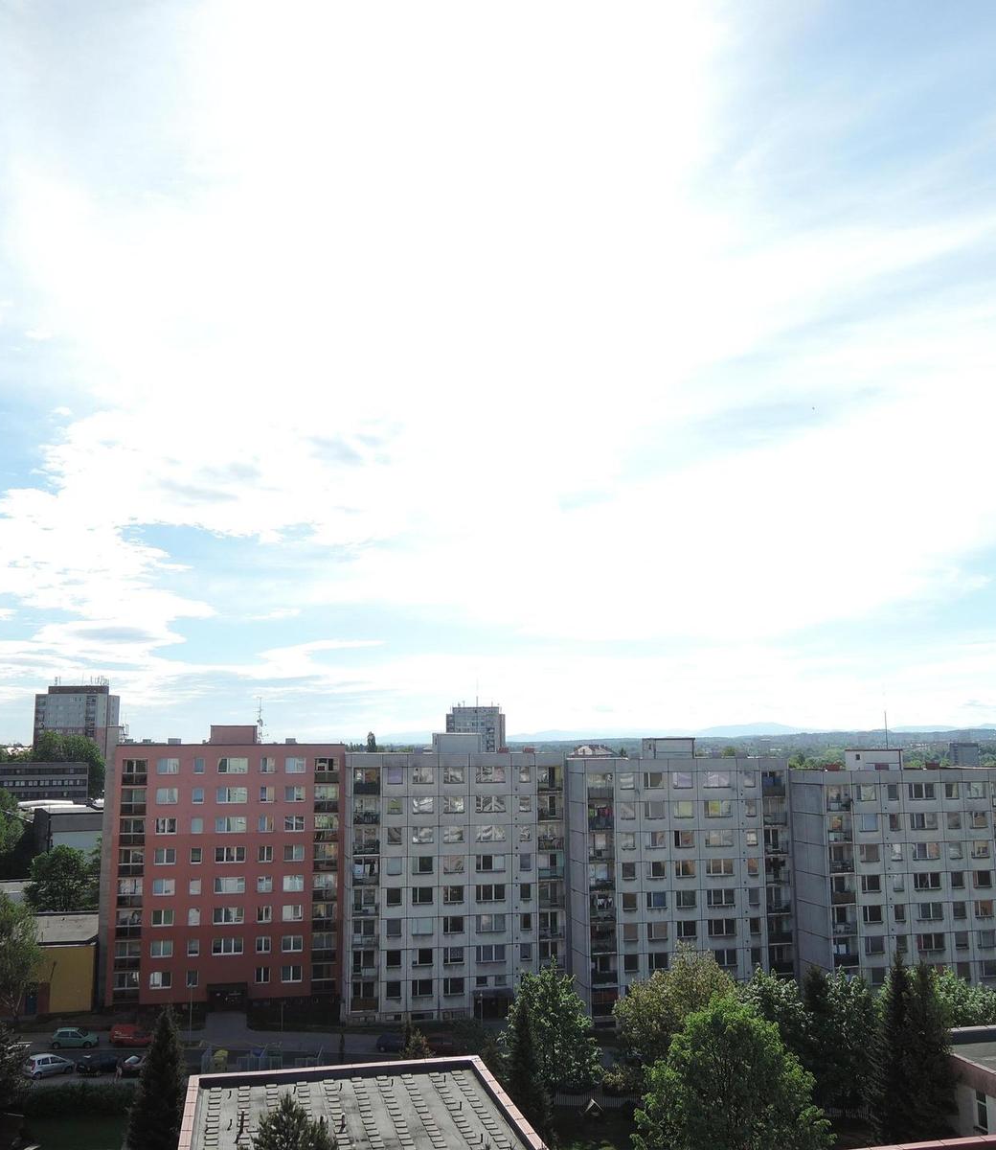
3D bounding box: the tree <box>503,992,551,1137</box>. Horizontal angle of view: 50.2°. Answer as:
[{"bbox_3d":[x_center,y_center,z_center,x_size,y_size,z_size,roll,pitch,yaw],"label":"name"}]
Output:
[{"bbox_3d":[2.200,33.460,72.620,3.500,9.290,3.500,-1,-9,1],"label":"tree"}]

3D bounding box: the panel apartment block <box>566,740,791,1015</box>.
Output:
[{"bbox_3d":[17.620,30.140,107.960,21.500,26.520,11.500,2,-9,-13],"label":"panel apartment block"}]

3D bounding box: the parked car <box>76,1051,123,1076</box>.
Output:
[{"bbox_3d":[-32.520,39.590,86.350,3.950,1.470,1.720,7,-11,-40],"label":"parked car"}]

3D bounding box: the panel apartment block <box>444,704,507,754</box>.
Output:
[{"bbox_3d":[-10.650,86.340,525.000,27.500,41.000,22.000,0,-9,-3],"label":"panel apartment block"}]

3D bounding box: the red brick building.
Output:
[{"bbox_3d":[-26.950,28.930,107.140,21.500,27.010,11.500,2,-9,-13],"label":"red brick building"}]

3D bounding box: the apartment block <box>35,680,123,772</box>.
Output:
[{"bbox_3d":[-156.750,60.060,398.500,27.000,36.000,17.000,1,-8,-9],"label":"apartment block"}]

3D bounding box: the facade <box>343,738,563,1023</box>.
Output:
[{"bbox_3d":[-4.740,29.550,107.430,21.200,26.700,11.500,2,-9,-13],"label":"facade"}]

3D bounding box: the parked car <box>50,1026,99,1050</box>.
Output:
[{"bbox_3d":[-35.240,38.550,88.700,3.750,1.440,1.640,0,-9,-5],"label":"parked car"}]

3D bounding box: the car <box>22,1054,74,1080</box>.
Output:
[{"bbox_3d":[-36.120,39.340,85.470,3.820,1.520,1.690,7,-11,-40],"label":"car"}]

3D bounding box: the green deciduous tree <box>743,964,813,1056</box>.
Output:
[{"bbox_3d":[23.120,37.150,87.520,6.300,9.500,6.200,-2,-9,14],"label":"green deciduous tree"}]

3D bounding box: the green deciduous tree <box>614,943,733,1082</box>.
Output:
[{"bbox_3d":[13.870,34.440,83.300,9.800,10.370,9.200,-2,-9,9],"label":"green deciduous tree"}]

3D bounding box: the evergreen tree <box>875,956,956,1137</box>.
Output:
[{"bbox_3d":[28.470,32.260,72.500,5.000,12.340,5.000,-3,-9,20],"label":"evergreen tree"}]

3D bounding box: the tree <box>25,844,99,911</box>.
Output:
[{"bbox_3d":[-52.410,38.440,128.380,8.400,11.620,8.200,3,-9,-21],"label":"tree"}]

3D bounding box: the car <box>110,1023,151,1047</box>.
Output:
[{"bbox_3d":[-30.510,38.540,89.200,4.000,1.550,1.670,0,-9,-5],"label":"car"}]

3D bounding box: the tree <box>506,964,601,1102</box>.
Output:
[{"bbox_3d":[4.250,34.870,82.290,7.300,9.340,7.000,-1,-9,3],"label":"tree"}]

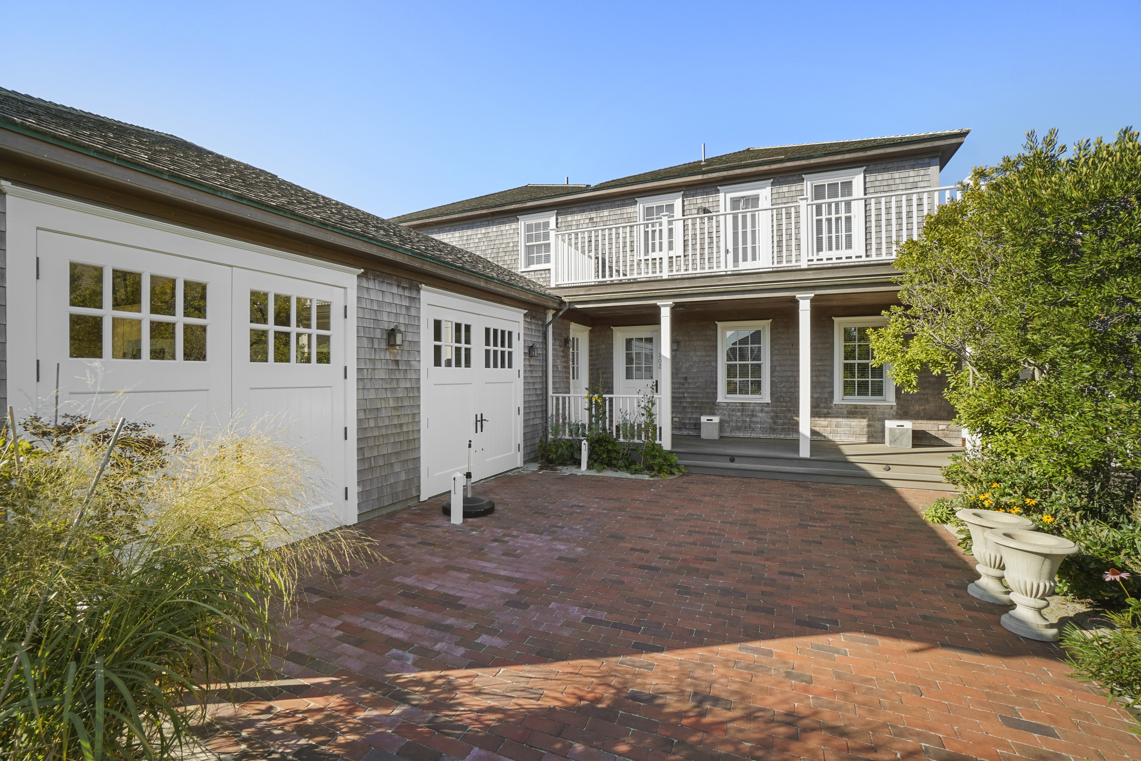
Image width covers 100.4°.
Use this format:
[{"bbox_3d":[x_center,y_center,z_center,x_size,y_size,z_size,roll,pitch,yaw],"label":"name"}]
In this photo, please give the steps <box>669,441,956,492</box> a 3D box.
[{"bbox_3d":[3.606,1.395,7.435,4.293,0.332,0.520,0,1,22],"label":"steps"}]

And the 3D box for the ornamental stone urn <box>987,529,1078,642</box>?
[{"bbox_3d":[2.937,1.308,3.039,0.445,0.580,0.445,0,1,22],"label":"ornamental stone urn"}]

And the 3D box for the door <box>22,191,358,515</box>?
[{"bbox_3d":[-2.948,0.185,4.118,0.140,2.786,2.576,0,1,26],"label":"door"}]

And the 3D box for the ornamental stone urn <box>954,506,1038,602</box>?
[{"bbox_3d":[3.130,1.305,3.510,0.445,0.580,0.445,0,1,22],"label":"ornamental stone urn"}]

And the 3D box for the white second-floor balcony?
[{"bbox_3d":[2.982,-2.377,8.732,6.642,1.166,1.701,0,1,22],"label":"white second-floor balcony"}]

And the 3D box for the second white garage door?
[{"bbox_3d":[-1.409,0.158,7.270,0.140,2.786,2.543,0,1,26],"label":"second white garage door"}]

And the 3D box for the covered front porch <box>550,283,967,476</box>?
[{"bbox_3d":[3.072,-0.127,8.942,6.674,3.402,2.511,0,1,22],"label":"covered front porch"}]

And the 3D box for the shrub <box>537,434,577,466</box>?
[{"bbox_3d":[-0.250,1.270,8.820,0.680,0.540,0.550,0,1,22],"label":"shrub"}]

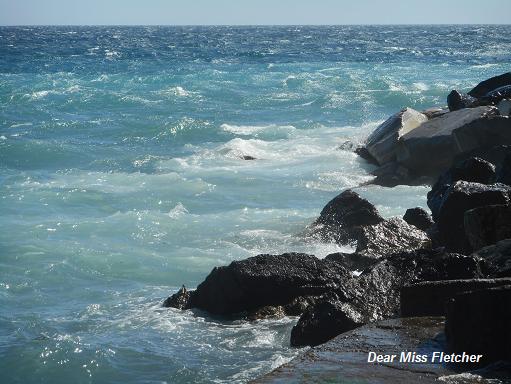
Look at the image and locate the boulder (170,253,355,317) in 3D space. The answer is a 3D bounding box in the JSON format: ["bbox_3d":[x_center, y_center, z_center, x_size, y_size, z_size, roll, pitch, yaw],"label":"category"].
[{"bbox_3d":[0.048,1.490,36.400,2.963,1.000,1.700,0,4,0],"label":"boulder"}]

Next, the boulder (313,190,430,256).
[{"bbox_3d":[2.079,0.564,40.500,2.050,1.100,1.700,0,4,0],"label":"boulder"}]

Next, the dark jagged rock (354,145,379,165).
[{"bbox_3d":[3.610,-1.219,73.500,0.780,0.680,0.750,0,4,0],"label":"dark jagged rock"}]

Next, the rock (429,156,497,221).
[{"bbox_3d":[4.676,-0.079,51.300,1.589,1.400,1.400,0,4,0],"label":"rock"}]

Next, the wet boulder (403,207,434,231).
[{"bbox_3d":[3.563,0.579,49.400,0.699,0.570,0.650,0,4,0],"label":"wet boulder"}]

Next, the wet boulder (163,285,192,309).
[{"bbox_3d":[-1.269,1.678,36.300,0.450,0.420,0.450,0,4,0],"label":"wet boulder"}]

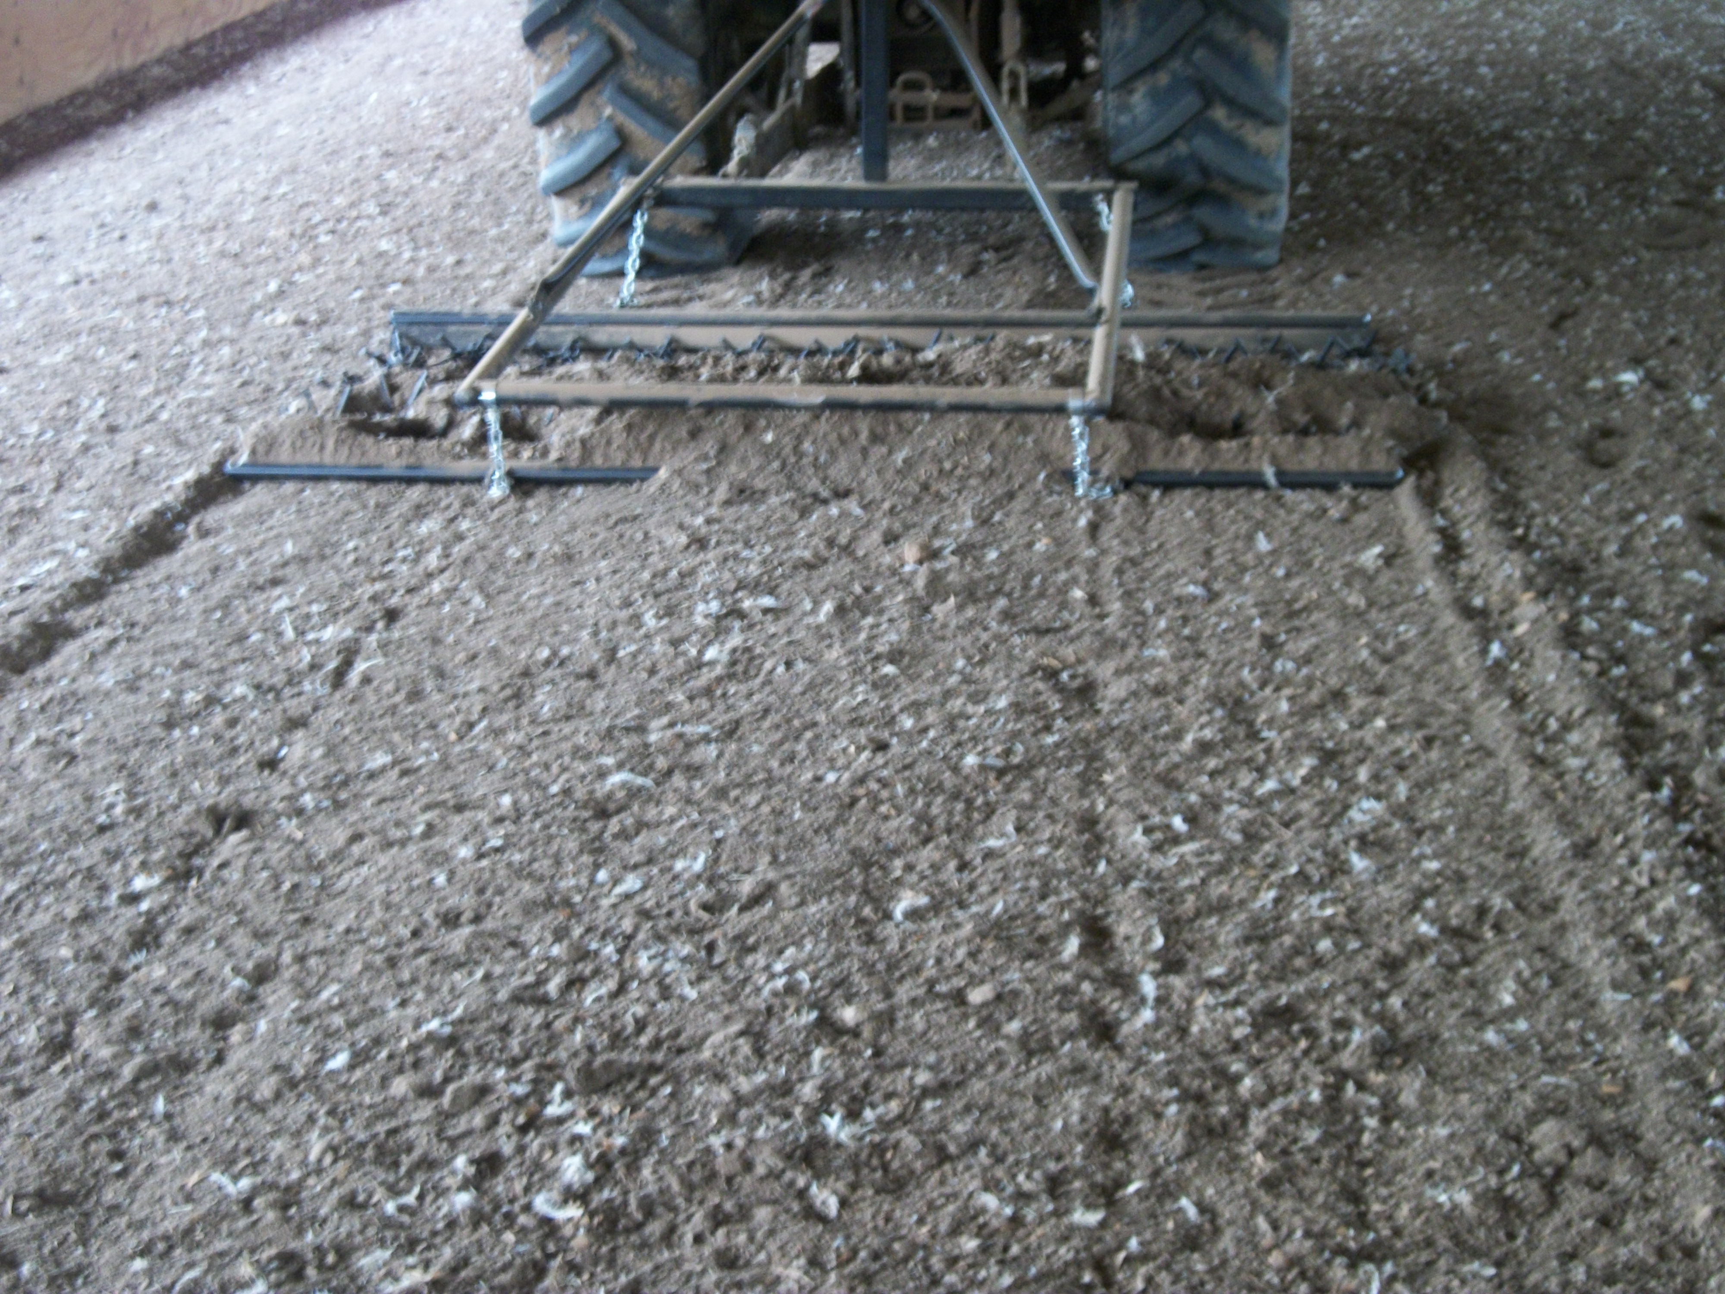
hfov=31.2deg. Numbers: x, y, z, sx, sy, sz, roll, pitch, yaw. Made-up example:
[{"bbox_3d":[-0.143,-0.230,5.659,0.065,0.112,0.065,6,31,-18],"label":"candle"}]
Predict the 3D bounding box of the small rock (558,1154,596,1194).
[{"bbox_3d":[-0.254,0.468,2.743,0.035,0.029,0.035,-2,16,-6],"label":"small rock"}]

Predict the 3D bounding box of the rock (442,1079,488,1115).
[{"bbox_3d":[-0.374,0.423,2.904,0.044,0.030,0.040,-3,16,-8],"label":"rock"}]

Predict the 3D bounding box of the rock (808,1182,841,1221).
[{"bbox_3d":[-0.033,0.482,2.688,0.029,0.028,0.031,-1,16,-1],"label":"rock"}]

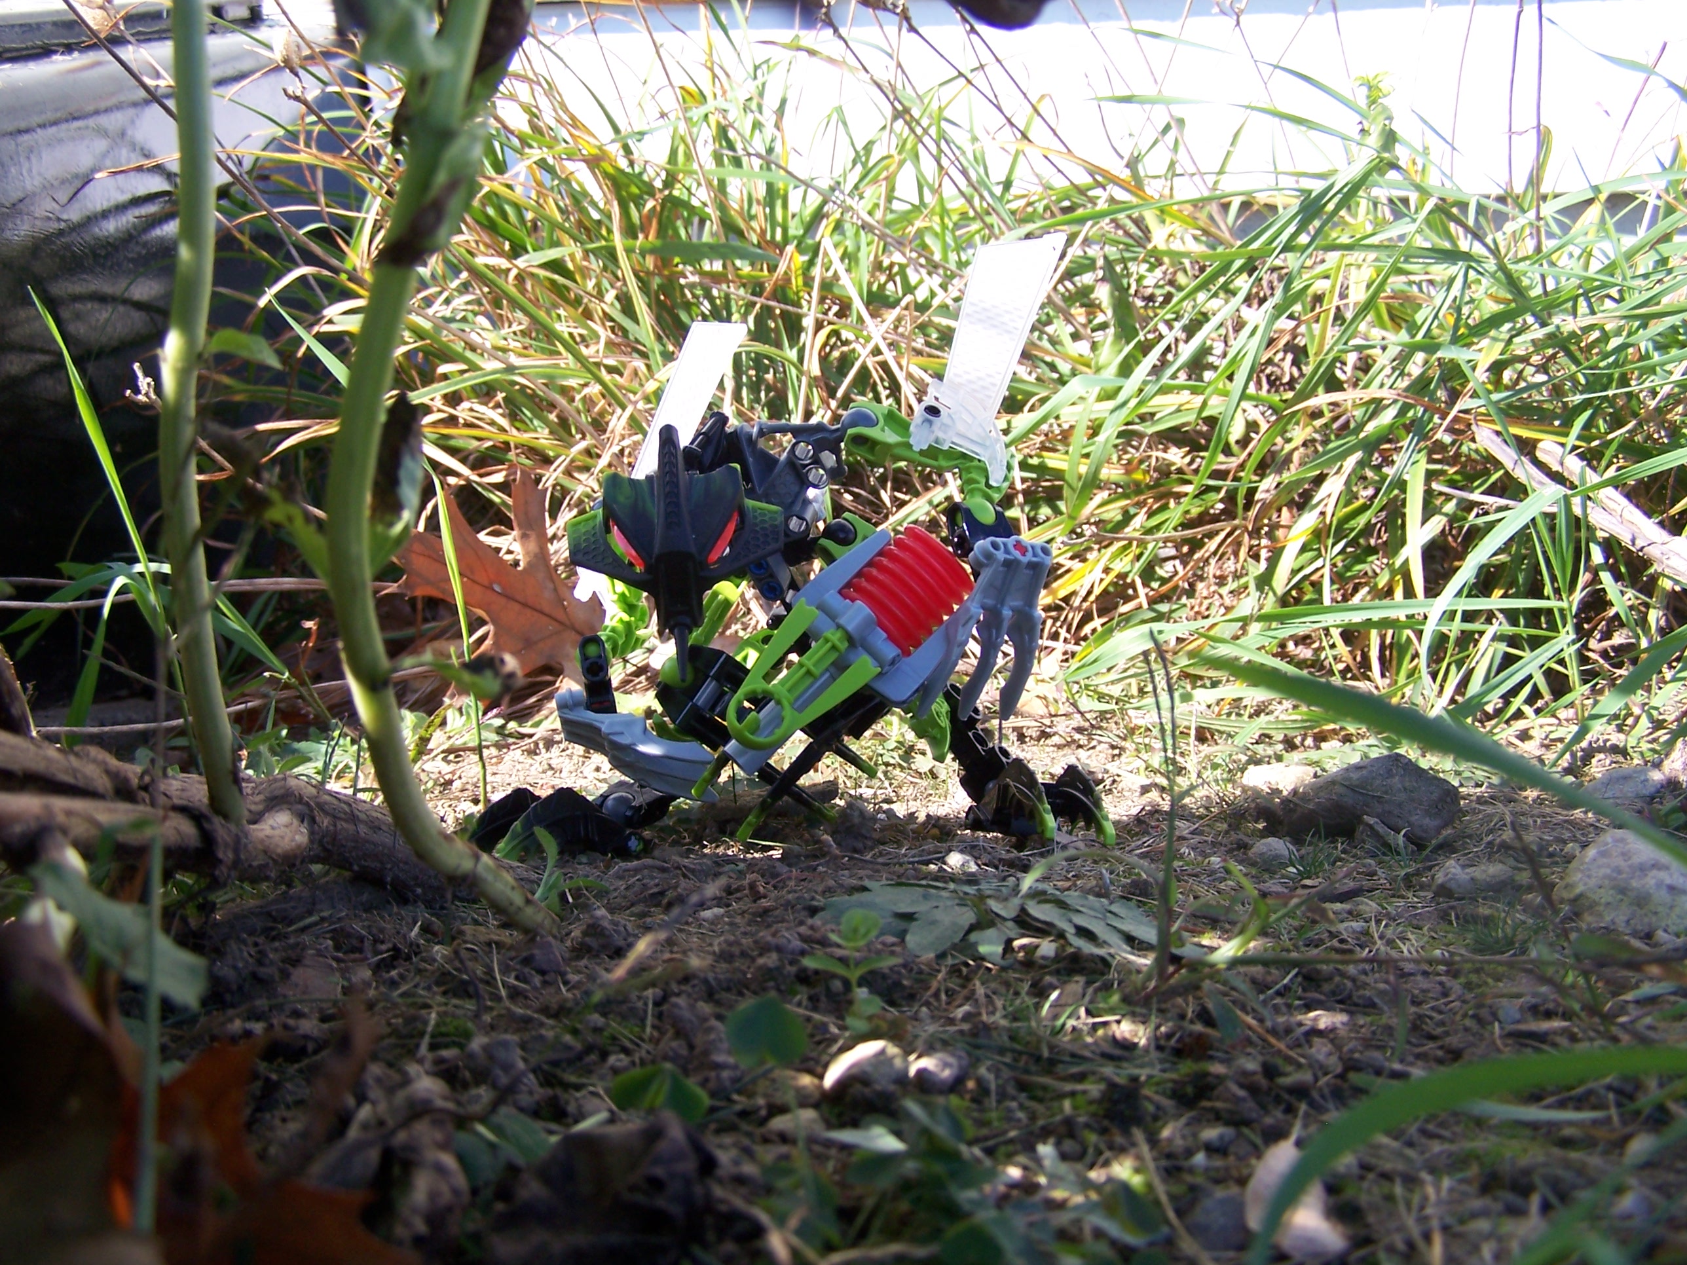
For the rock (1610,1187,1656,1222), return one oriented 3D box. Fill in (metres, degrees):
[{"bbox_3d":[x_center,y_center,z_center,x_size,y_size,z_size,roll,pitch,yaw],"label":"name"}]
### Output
[{"bbox_3d":[0.096,0.069,0.224,0.006,0.004,0.005,-1,2,0],"label":"rock"}]

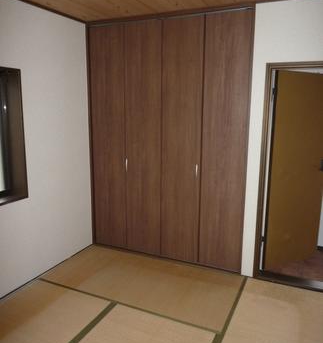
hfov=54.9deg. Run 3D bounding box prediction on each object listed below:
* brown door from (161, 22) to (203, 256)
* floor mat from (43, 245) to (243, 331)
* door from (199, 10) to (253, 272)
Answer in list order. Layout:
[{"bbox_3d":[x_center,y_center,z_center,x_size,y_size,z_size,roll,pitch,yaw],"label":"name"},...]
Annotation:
[{"bbox_3d":[0.198,-0.246,3.064,0.418,2.369,0.040,5,12,24],"label":"brown door"},{"bbox_3d":[-0.182,1.020,2.955,1.750,0.030,0.855,5,12,24],"label":"floor mat"},{"bbox_3d":[0.577,-0.211,2.891,0.418,2.369,0.040,5,12,24],"label":"door"}]

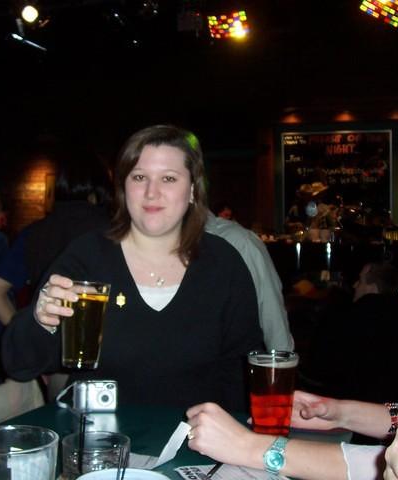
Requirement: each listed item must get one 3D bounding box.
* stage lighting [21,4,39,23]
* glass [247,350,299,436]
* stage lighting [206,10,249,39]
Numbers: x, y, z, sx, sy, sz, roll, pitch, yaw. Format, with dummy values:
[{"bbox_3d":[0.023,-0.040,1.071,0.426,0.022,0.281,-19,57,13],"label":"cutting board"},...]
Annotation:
[{"bbox_3d":[-1.381,-1.854,5.600,0.160,0.160,0.200,0,21,-14],"label":"stage lighting"},{"bbox_3d":[0.126,0.270,1.170,0.088,0.145,0.088,1,1,0],"label":"glass"},{"bbox_3d":[0.229,-1.693,5.400,0.320,0.250,0.250,1,25,-4],"label":"stage lighting"}]

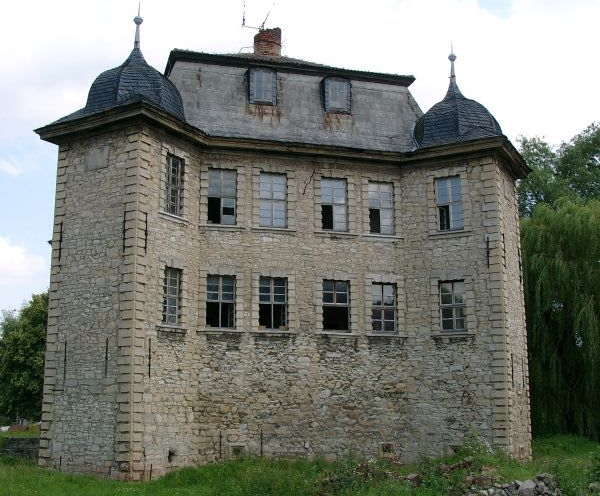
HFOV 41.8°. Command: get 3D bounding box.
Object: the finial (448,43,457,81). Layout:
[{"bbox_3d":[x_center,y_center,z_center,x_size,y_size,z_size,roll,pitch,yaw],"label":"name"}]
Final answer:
[{"bbox_3d":[6.081,-7.402,31.334,0.319,1.816,0.319,3,-13,-15],"label":"finial"}]

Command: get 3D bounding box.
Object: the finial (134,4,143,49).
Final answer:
[{"bbox_3d":[-5.642,-7.740,27.442,0.313,1.858,0.313,3,-12,-16],"label":"finial"}]

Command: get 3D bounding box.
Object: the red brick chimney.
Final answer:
[{"bbox_3d":[-1.367,-8.439,33.127,0.994,1.393,0.821,3,-12,-16],"label":"red brick chimney"}]

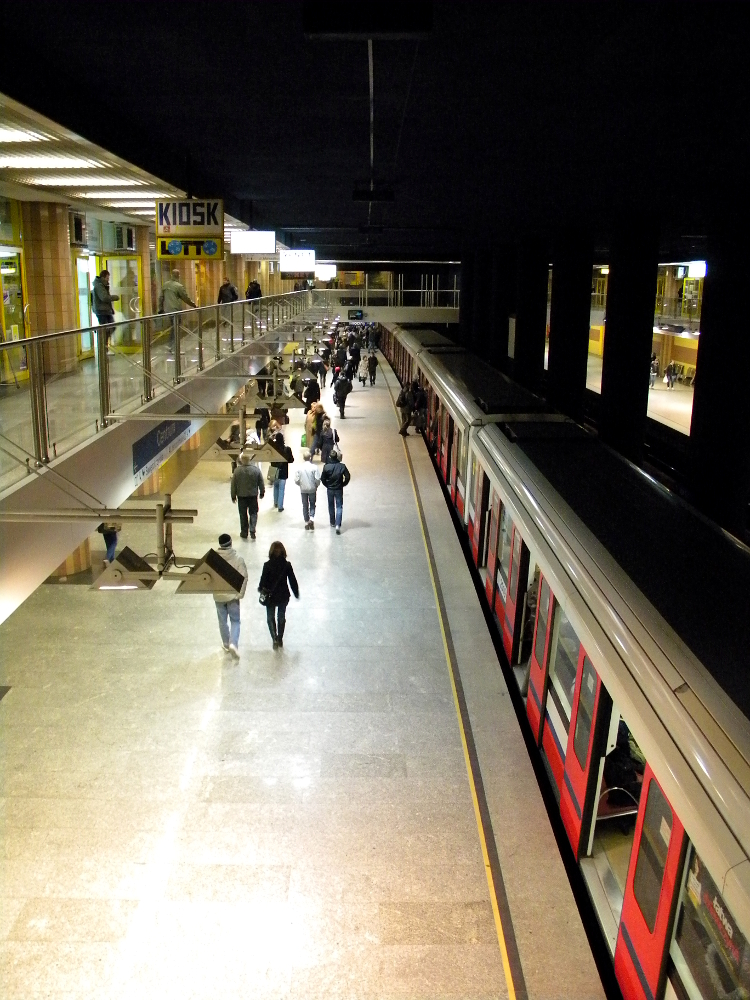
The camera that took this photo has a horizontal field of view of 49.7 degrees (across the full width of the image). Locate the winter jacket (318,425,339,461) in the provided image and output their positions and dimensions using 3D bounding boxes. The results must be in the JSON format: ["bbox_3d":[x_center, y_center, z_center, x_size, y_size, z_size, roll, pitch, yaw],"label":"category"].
[{"bbox_3d":[-1.255,-1.575,21.840,0.580,0.920,0.420,1,15,3],"label":"winter jacket"}]

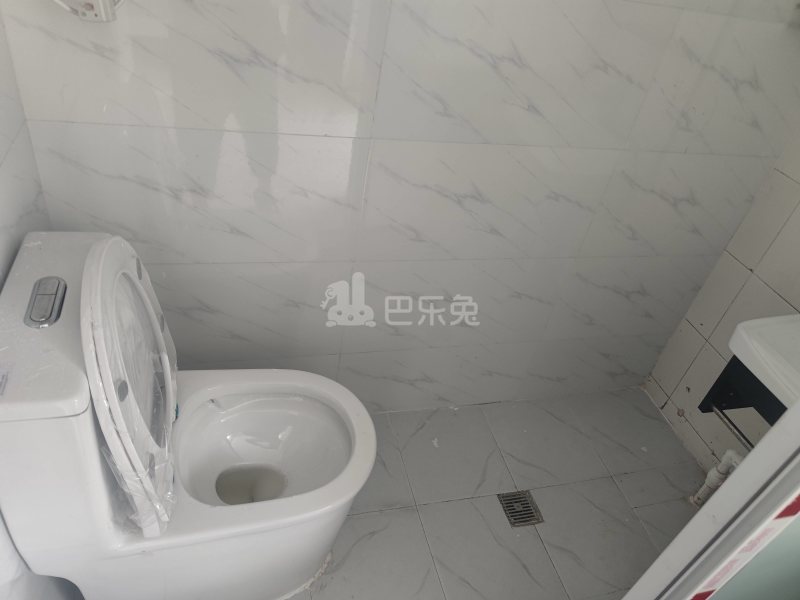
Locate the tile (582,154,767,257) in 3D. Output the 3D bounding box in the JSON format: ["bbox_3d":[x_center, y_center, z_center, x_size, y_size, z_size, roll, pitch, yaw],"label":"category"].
[{"bbox_3d":[0.727,-0.243,1.462,0.497,0.301,0.010,-2,39,-17],"label":"tile"}]

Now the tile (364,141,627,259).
[{"bbox_3d":[0.203,-0.222,1.298,0.602,0.301,0.010,-2,39,-17],"label":"tile"}]

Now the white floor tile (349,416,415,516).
[{"bbox_3d":[-0.139,0.452,1.531,0.300,0.010,0.300,-2,39,-17],"label":"white floor tile"}]

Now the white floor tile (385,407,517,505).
[{"bbox_3d":[0.148,0.442,1.620,0.301,0.010,0.300,-2,39,-17],"label":"white floor tile"}]

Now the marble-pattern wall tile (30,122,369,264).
[{"bbox_3d":[-0.370,-0.199,1.120,0.600,0.301,0.010,-2,39,-17],"label":"marble-pattern wall tile"}]

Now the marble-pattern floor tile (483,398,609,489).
[{"bbox_3d":[0.436,0.431,1.708,0.301,0.010,0.300,-2,39,-17],"label":"marble-pattern floor tile"}]

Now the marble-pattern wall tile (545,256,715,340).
[{"bbox_3d":[0.680,-0.006,1.642,0.497,0.301,0.010,-2,39,-17],"label":"marble-pattern wall tile"}]

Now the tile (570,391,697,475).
[{"bbox_3d":[0.732,0.419,1.800,0.308,0.010,0.300,-2,39,-17],"label":"tile"}]

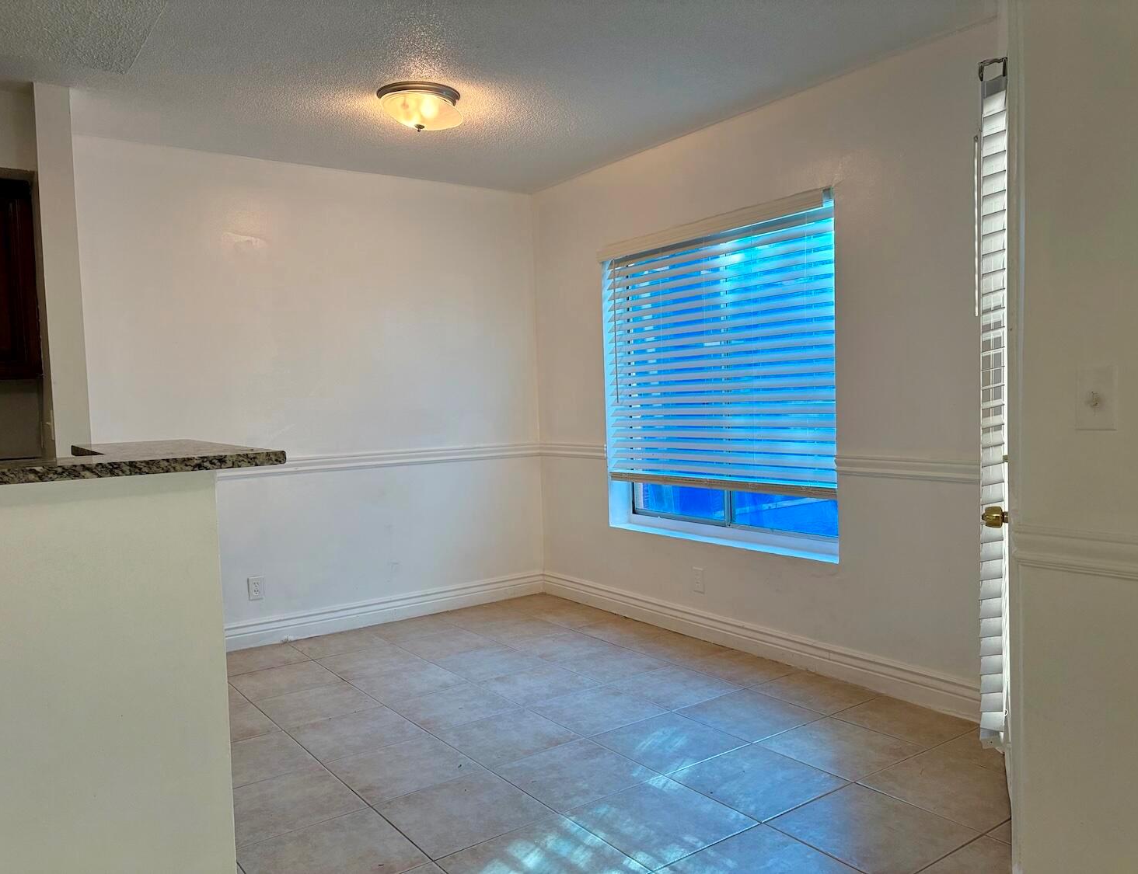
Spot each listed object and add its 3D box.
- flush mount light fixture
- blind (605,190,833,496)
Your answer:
[{"bbox_3d":[-0.602,-1.305,3.529,0.334,0.143,0.334,-2,3,0],"label":"flush mount light fixture"},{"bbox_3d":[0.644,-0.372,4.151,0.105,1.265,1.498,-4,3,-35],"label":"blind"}]

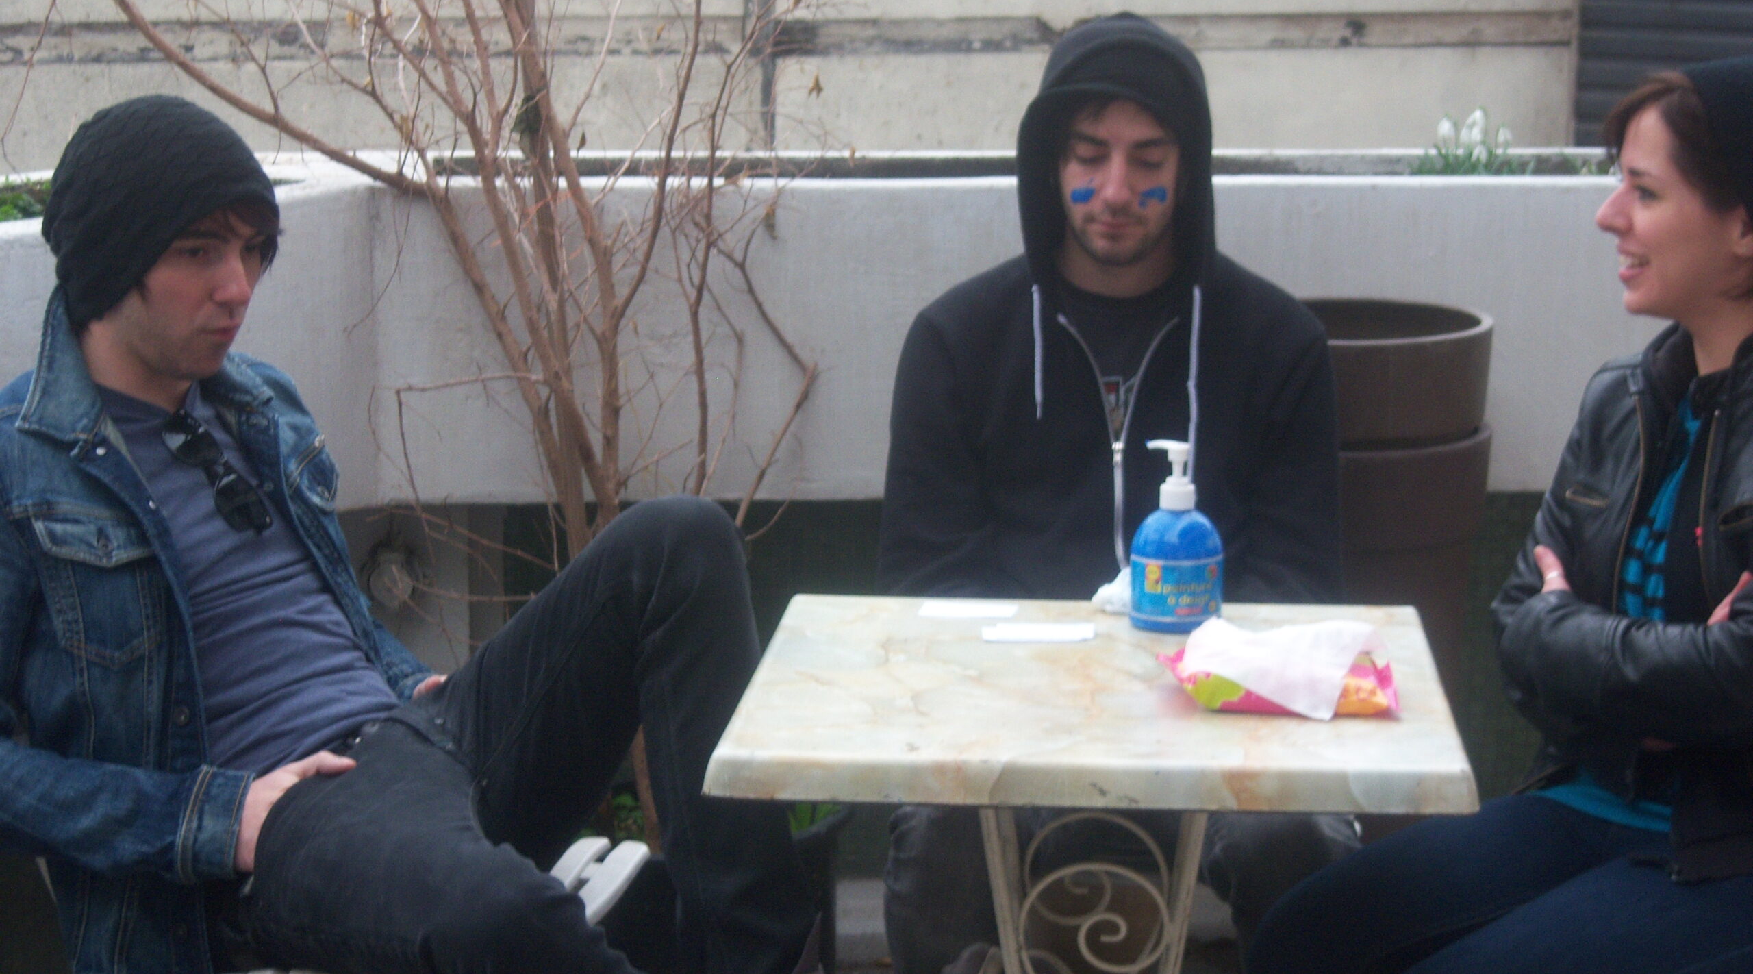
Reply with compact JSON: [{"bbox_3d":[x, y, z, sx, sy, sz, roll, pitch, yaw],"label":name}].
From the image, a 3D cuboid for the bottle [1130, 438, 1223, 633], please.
[{"bbox_3d":[0.290,0.044,3.271,0.089,0.184,0.087,0,10,2],"label":"bottle"}]

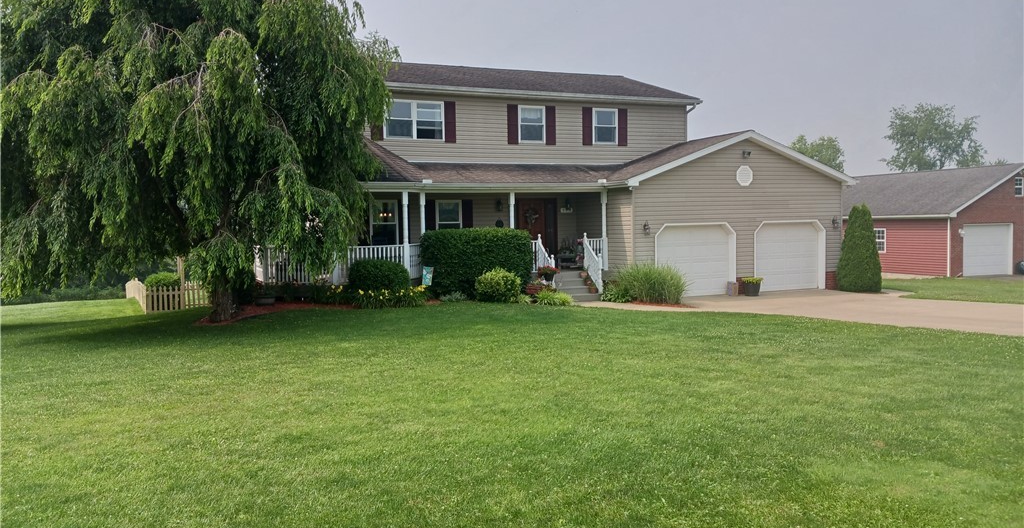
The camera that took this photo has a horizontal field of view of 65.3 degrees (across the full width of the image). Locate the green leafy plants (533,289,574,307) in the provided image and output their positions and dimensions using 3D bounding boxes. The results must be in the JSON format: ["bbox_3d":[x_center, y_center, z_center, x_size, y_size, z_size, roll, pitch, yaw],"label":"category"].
[{"bbox_3d":[1.133,0.893,21.287,1.050,0.480,0.800,-3,4,-25],"label":"green leafy plants"}]

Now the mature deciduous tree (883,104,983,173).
[{"bbox_3d":[37.068,-7.923,70.347,9.000,12.485,9.000,-3,4,-25],"label":"mature deciduous tree"}]

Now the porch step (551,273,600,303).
[{"bbox_3d":[1.709,0.663,22.722,1.500,0.820,1.000,-3,4,-25],"label":"porch step"}]

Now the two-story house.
[{"bbox_3d":[0.280,-2.985,27.328,18.250,7.810,12.100,-3,4,-25],"label":"two-story house"}]

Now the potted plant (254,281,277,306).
[{"bbox_3d":[-5.875,0.703,19.037,0.530,0.620,0.530,-3,4,-25],"label":"potted plant"}]

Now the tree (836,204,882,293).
[{"bbox_3d":[11.089,-0.495,25.486,1.450,2.800,1.450,-3,4,-25],"label":"tree"}]

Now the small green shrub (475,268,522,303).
[{"bbox_3d":[-0.355,0.566,21.026,1.250,0.880,1.150,-1,3,0],"label":"small green shrub"}]

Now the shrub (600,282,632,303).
[{"bbox_3d":[2.960,0.807,22.622,0.920,0.580,0.800,-3,4,-25],"label":"shrub"}]

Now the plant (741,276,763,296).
[{"bbox_3d":[7.185,0.675,23.960,0.640,0.590,0.620,-3,4,-25],"label":"plant"}]

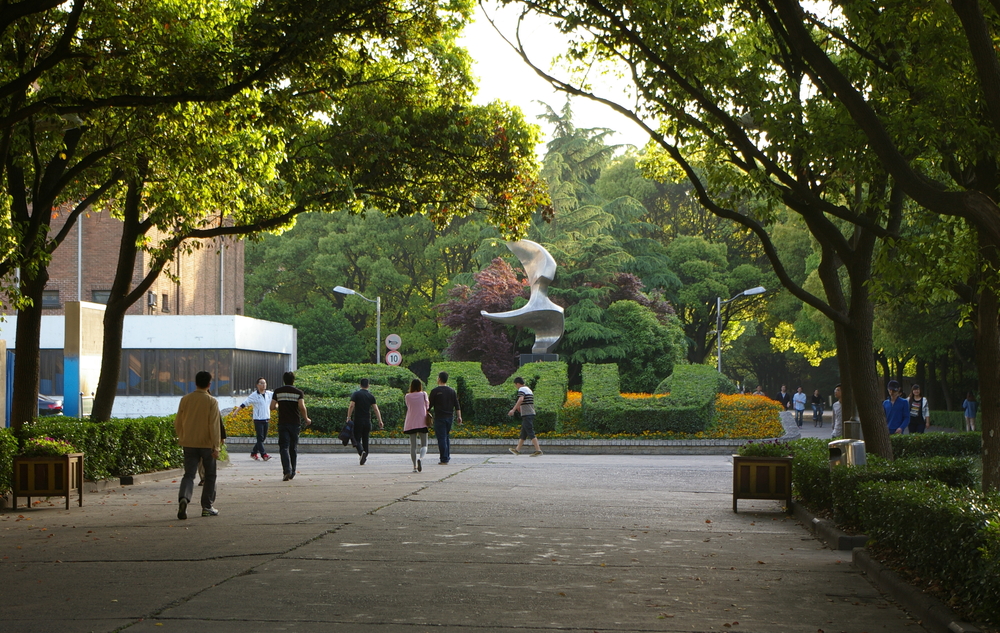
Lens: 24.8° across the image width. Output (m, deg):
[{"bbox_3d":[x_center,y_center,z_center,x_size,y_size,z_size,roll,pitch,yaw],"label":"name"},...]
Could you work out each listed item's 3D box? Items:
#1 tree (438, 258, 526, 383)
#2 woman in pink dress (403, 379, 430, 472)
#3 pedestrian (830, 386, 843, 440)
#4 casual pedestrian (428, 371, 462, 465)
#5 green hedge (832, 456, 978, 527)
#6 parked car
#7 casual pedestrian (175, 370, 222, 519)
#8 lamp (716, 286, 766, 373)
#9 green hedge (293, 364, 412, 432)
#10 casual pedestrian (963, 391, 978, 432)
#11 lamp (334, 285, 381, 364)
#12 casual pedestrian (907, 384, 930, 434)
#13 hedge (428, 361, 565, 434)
[{"bbox_3d":[-0.482,0.613,66.500,2.900,4.600,2.800,0,-2,4],"label":"tree"},{"bbox_3d":[-1.475,1.943,40.700,0.520,1.660,0.520,0,-2,3],"label":"woman in pink dress"},{"bbox_3d":[6.131,2.022,40.500,0.460,1.650,0.420,-1,-2,30],"label":"pedestrian"},{"bbox_3d":[-1.056,1.989,44.100,0.640,1.790,0.500,0,-2,2],"label":"casual pedestrian"},{"bbox_3d":[4.120,1.790,23.053,1.400,0.640,2.200,0,-2,3],"label":"green hedge"},{"bbox_3d":[-17.115,3.206,76.300,4.600,1.450,1.800,0,-2,10],"label":"parked car"},{"bbox_3d":[-3.497,1.471,26.366,0.500,1.700,0.450,0,-2,10],"label":"casual pedestrian"},{"bbox_3d":[8.224,1.456,77.500,1.680,4.930,0.300,0,-2,4],"label":"lamp"},{"bbox_3d":[-3.556,1.984,55.965,3.300,1.650,2.800,0,-2,0],"label":"green hedge"},{"bbox_3d":[16.746,3.493,80.929,0.500,1.600,0.400,0,-2,-11],"label":"casual pedestrian"},{"bbox_3d":[-4.853,1.456,77.500,1.600,4.930,0.300,0,-2,4],"label":"lamp"},{"bbox_3d":[8.622,2.203,46.953,0.520,1.610,0.400,0,-2,11],"label":"casual pedestrian"},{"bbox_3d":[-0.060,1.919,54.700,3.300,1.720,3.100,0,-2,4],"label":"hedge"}]

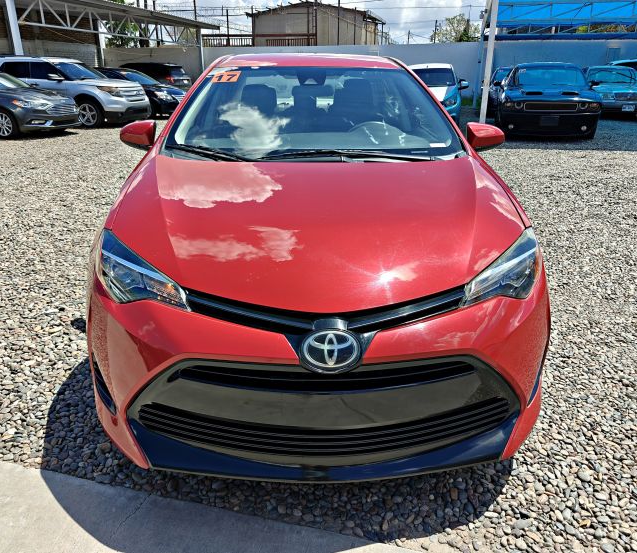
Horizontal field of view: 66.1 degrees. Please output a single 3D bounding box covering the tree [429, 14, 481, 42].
[{"bbox_3d":[10.427,-17.497,38.239,3.799,5.306,3.799,5,23,13],"label":"tree"}]

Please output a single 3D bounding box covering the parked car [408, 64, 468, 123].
[{"bbox_3d":[2.803,-4.665,12.657,1.760,1.500,4.200,6,23,14],"label":"parked car"}]

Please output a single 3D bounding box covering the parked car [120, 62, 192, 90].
[{"bbox_3d":[-7.855,-8.084,20.723,4.600,1.720,1.850,6,24,16],"label":"parked car"}]

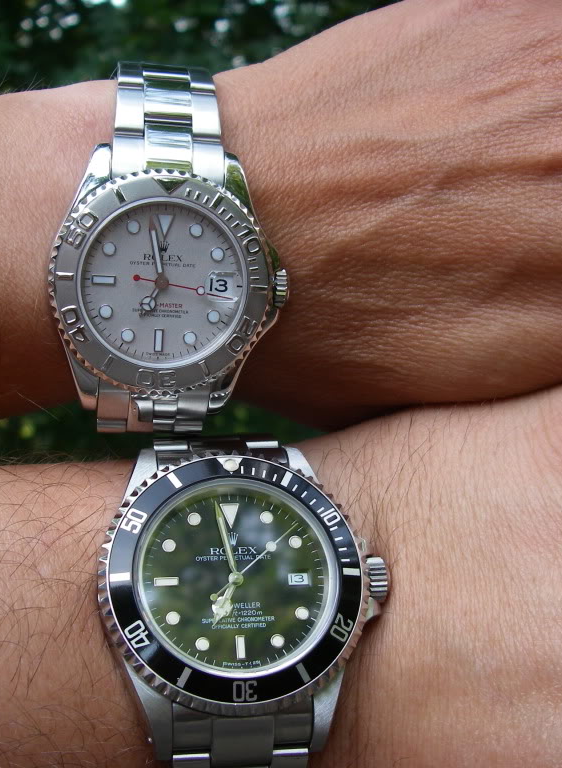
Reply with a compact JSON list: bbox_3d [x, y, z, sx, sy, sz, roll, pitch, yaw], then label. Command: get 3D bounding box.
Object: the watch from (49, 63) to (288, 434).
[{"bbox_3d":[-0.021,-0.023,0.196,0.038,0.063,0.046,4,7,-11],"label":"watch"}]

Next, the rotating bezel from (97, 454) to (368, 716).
[{"bbox_3d":[-0.007,0.028,0.166,0.040,0.004,0.040,-1,64,-11],"label":"rotating bezel"}]

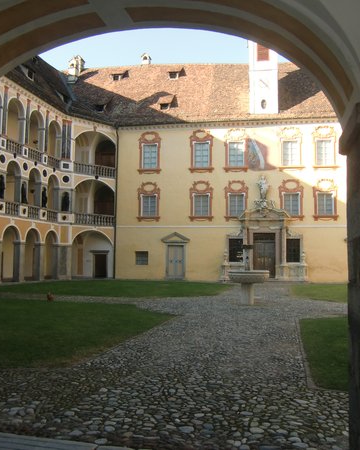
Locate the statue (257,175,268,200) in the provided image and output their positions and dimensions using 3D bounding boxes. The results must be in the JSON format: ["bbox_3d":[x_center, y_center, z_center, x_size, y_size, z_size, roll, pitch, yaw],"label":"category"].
[{"bbox_3d":[7.006,-3.154,35.218,0.950,2.100,0.700,0,-5,9],"label":"statue"}]

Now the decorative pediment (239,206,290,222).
[{"bbox_3d":[6.684,-0.804,32.617,3.967,1.064,0.800,0,-5,7],"label":"decorative pediment"}]

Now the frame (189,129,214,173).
[{"bbox_3d":[1.841,-6.337,35.625,2.198,3.786,0.270,0,-5,8],"label":"frame"}]

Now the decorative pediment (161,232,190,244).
[{"bbox_3d":[-0.335,1.049,33.572,2.355,0.888,0.400,0,-5,7],"label":"decorative pediment"}]

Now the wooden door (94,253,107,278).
[{"bbox_3d":[-6.937,3.547,36.300,1.121,2.163,0.200,0,-5,8],"label":"wooden door"}]

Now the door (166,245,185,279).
[{"bbox_3d":[-0.311,3.001,33.606,1.362,2.679,0.200,0,-5,7],"label":"door"}]

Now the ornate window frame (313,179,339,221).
[{"bbox_3d":[11.444,-1.941,32.497,1.958,3.253,0.300,0,-5,7],"label":"ornate window frame"}]

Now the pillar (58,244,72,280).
[{"bbox_3d":[-9.295,3.013,33.451,1.150,2.870,0.600,5,-6,-41],"label":"pillar"}]

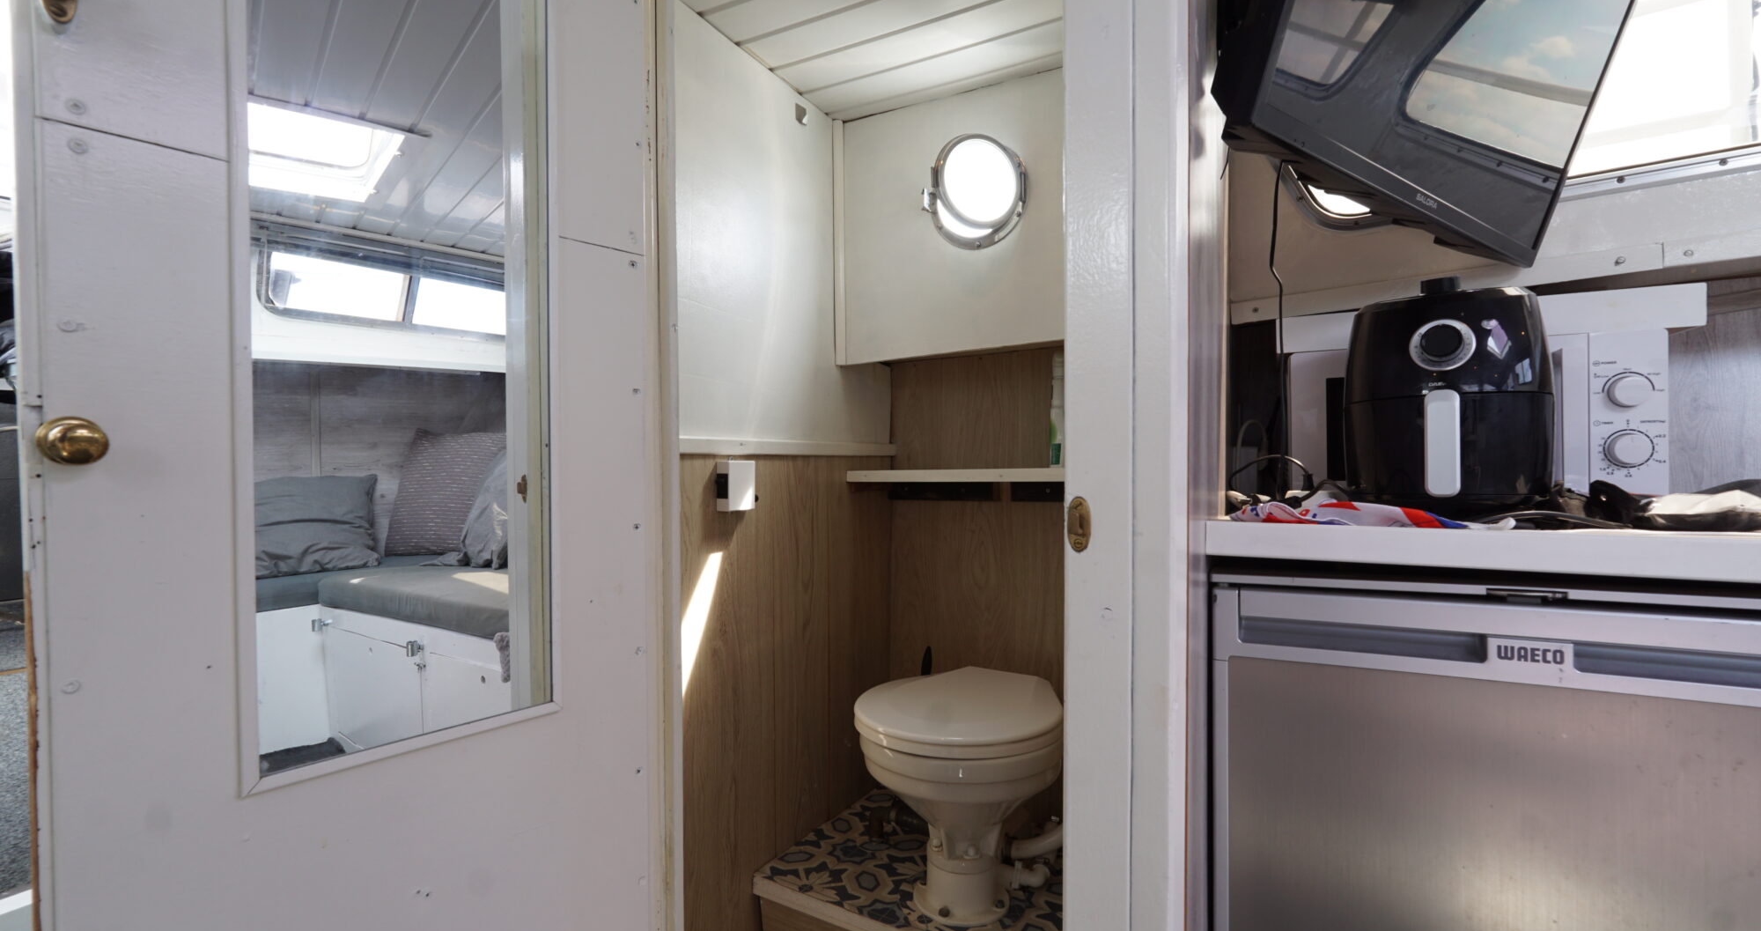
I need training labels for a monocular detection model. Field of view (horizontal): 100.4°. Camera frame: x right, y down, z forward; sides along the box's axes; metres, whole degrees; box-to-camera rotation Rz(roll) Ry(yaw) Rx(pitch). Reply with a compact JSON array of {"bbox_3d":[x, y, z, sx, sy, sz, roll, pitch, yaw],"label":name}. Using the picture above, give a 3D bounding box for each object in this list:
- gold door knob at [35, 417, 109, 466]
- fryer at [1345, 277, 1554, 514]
[{"bbox_3d":[-0.564,-0.017,0.513,0.046,0.036,0.036,0,1,39],"label":"gold door knob"},{"bbox_3d":[0.719,-0.096,0.936,0.220,0.300,0.280,0,1,38],"label":"fryer"}]

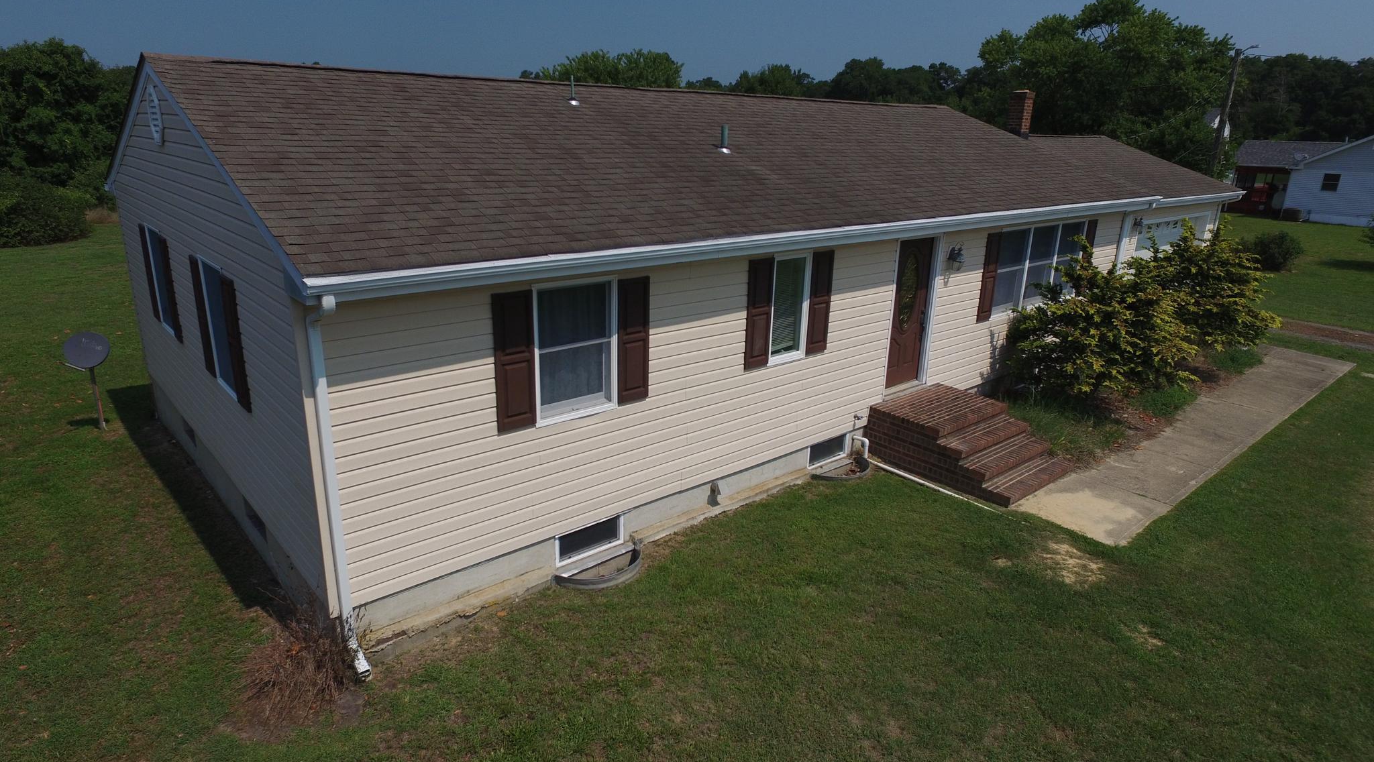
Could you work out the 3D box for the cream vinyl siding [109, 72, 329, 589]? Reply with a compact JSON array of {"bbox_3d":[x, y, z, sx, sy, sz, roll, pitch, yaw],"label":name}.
[{"bbox_3d":[-5.370,-1.066,8.470,0.080,4.000,8.020,-14,23,-39],"label":"cream vinyl siding"}]

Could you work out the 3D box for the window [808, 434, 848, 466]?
[{"bbox_3d":[1.774,0.882,10.123,0.785,0.330,0.080,-14,23,-39],"label":"window"}]

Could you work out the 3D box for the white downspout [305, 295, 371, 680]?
[{"bbox_3d":[-2.515,0.869,5.785,0.090,3.100,0.430,-14,23,-39],"label":"white downspout"}]

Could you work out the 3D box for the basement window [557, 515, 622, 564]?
[{"bbox_3d":[-0.969,1.548,7.816,0.785,0.330,0.080,-14,23,-39],"label":"basement window"}]

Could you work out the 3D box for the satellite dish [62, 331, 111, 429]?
[{"bbox_3d":[-8.496,0.080,11.195,0.760,1.450,0.600,4,18,8],"label":"satellite dish"}]

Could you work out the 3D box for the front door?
[{"bbox_3d":[2.955,-0.909,10.692,0.914,2.030,0.060,-14,23,-39],"label":"front door"}]

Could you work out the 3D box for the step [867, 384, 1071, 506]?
[{"bbox_3d":[3.688,0.767,10.381,1.690,0.700,2.020,-14,23,-39],"label":"step"}]

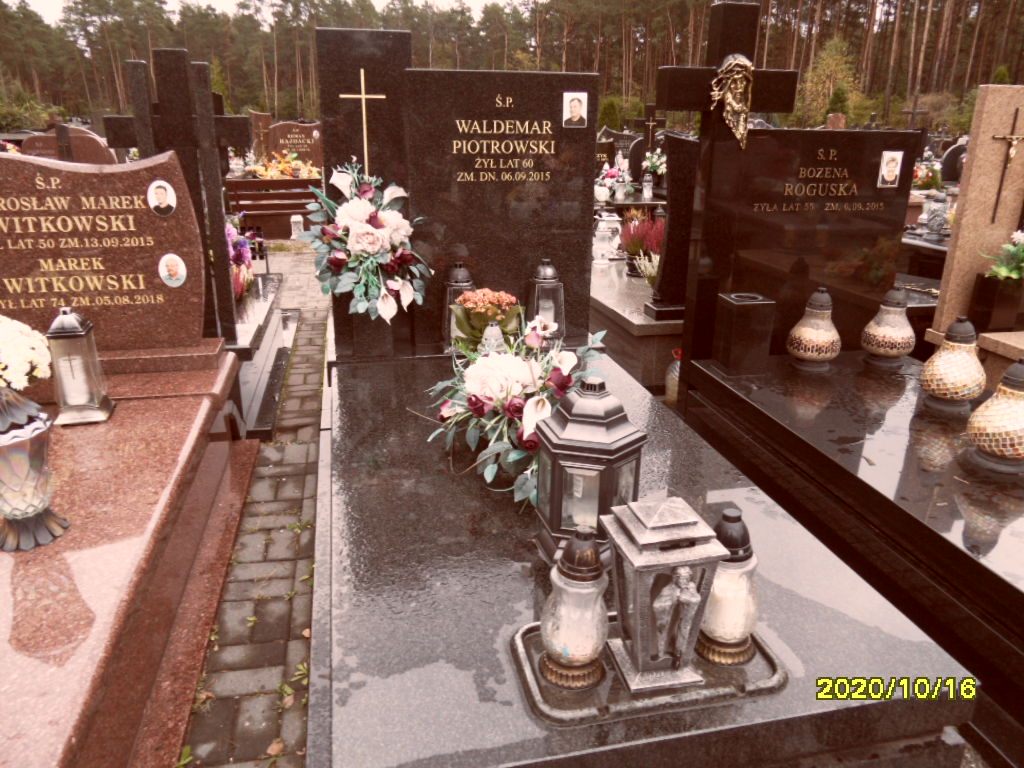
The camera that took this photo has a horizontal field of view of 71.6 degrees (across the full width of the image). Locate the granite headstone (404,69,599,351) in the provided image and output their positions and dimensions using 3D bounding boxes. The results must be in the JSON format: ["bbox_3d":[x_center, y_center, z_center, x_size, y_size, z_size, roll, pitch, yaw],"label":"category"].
[{"bbox_3d":[-0.038,-0.670,2.781,0.722,1.006,0.085,-3,17,-12],"label":"granite headstone"}]

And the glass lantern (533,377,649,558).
[{"bbox_3d":[0.155,0.172,1.462,0.227,0.378,0.200,6,21,11],"label":"glass lantern"}]

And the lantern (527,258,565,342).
[{"bbox_3d":[0.141,-0.321,2.819,0.129,0.348,0.129,-3,21,-13],"label":"lantern"}]

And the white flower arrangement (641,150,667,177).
[{"bbox_3d":[1.744,-2.683,8.600,0.330,0.340,0.300,-3,21,-13],"label":"white flower arrangement"}]

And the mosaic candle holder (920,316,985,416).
[{"bbox_3d":[1.472,-0.068,2.348,0.188,0.310,0.188,-4,21,-13],"label":"mosaic candle holder"}]

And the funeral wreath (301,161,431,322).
[{"bbox_3d":[-0.538,-0.524,2.610,0.471,0.577,0.310,-4,21,-13],"label":"funeral wreath"}]

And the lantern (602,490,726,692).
[{"bbox_3d":[0.236,0.323,1.134,0.153,0.305,0.142,-3,21,-13],"label":"lantern"}]

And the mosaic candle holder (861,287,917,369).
[{"bbox_3d":[1.497,-0.233,2.807,0.196,0.302,0.196,-4,21,-13],"label":"mosaic candle holder"}]

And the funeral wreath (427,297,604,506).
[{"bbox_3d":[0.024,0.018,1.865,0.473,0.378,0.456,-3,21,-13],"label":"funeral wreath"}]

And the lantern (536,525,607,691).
[{"bbox_3d":[0.107,0.342,1.121,0.112,0.271,0.112,-3,21,-13],"label":"lantern"}]

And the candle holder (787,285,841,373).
[{"bbox_3d":[1.173,-0.216,2.736,0.196,0.308,0.196,-4,21,-13],"label":"candle holder"}]

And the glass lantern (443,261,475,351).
[{"bbox_3d":[-0.207,-0.312,2.812,0.121,0.344,0.121,-4,21,-13],"label":"glass lantern"}]

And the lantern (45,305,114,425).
[{"bbox_3d":[-1.393,-0.070,2.261,0.158,0.349,0.160,-4,21,-13],"label":"lantern"}]

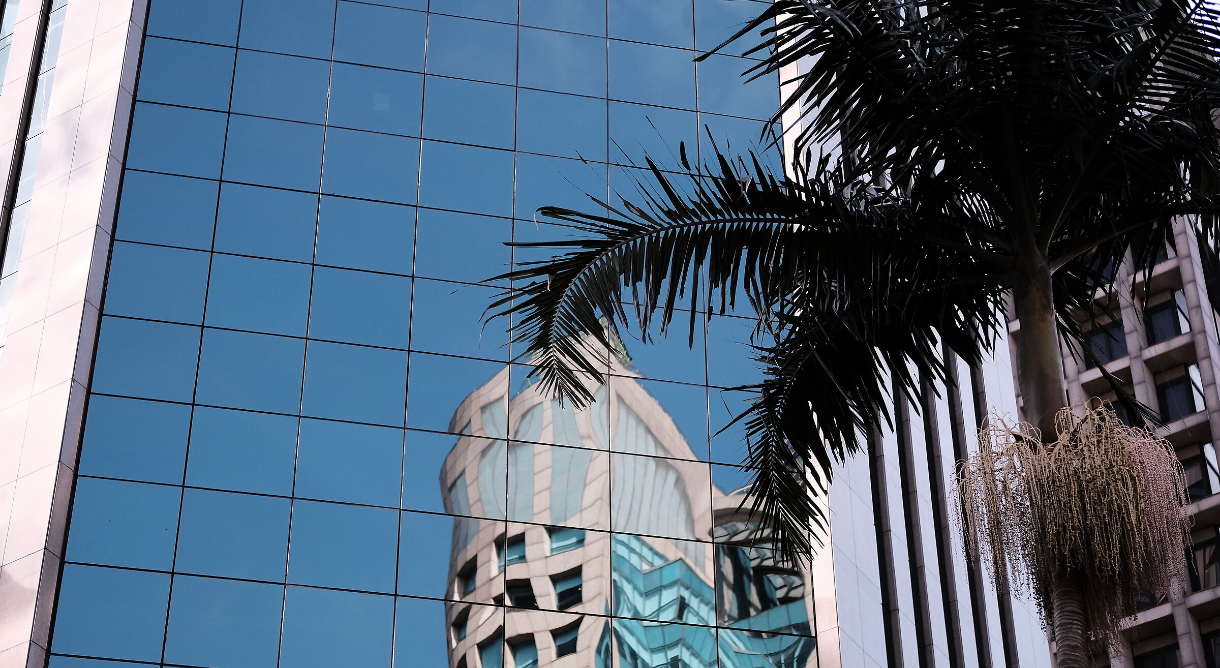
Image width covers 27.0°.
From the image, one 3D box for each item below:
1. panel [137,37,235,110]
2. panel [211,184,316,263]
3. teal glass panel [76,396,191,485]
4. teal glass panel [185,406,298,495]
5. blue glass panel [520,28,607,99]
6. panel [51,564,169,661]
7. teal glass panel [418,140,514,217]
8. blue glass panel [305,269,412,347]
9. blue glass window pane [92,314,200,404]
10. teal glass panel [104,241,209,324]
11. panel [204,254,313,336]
[{"bbox_3d":[-5.761,-3.527,34.440,1.280,1.211,0.050,7,-39,-9],"label":"panel"},{"bbox_3d":[-4.472,-1.457,33.103,1.280,1.211,0.050,7,-39,-9],"label":"panel"},{"bbox_3d":[-5.725,1.258,30.583,1.280,1.211,0.050,7,-39,-9],"label":"teal glass panel"},{"bbox_3d":[-4.451,1.414,30.789,1.280,1.211,0.050,7,-39,-9],"label":"teal glass panel"},{"bbox_3d":[-0.672,-3.858,36.035,1.280,1.211,0.050,7,-39,-9],"label":"blue glass panel"},{"bbox_3d":[-6.000,3.368,30.733,1.265,1.260,0.060,7,-39,-9],"label":"panel"},{"bbox_3d":[-2.157,-2.350,38.304,1.428,1.349,0.050,7,-39,-9],"label":"teal glass panel"},{"bbox_3d":[-3.191,-0.343,32.538,1.280,1.211,0.050,7,-39,-9],"label":"blue glass panel"},{"bbox_3d":[-6.021,0.341,33.149,1.265,1.260,0.060,7,-39,-9],"label":"blue glass window pane"},{"bbox_3d":[-6.028,-0.668,33.954,1.265,1.260,0.060,7,-39,-9],"label":"teal glass panel"},{"bbox_3d":[-4.465,-0.500,32.332,1.280,1.211,0.050,7,-39,-9],"label":"panel"}]

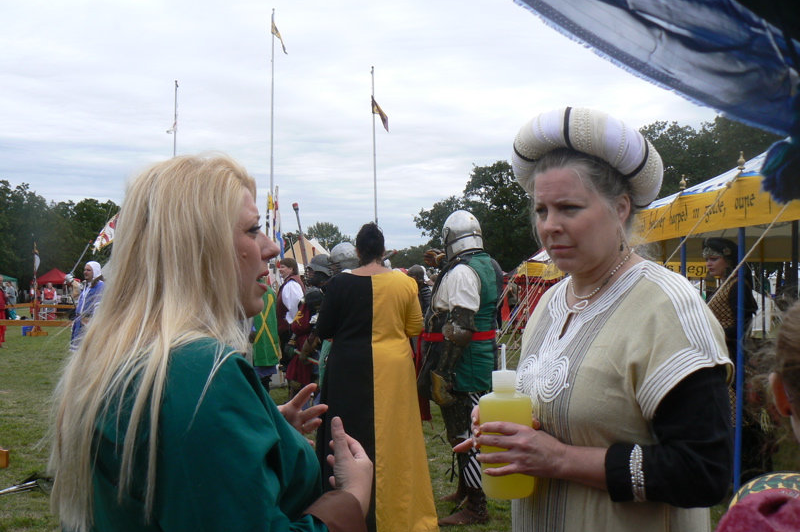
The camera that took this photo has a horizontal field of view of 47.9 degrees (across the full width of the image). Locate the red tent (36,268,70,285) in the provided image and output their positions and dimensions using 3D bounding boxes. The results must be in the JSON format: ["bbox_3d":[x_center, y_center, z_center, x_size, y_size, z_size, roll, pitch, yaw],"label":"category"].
[{"bbox_3d":[-22.137,1.611,57.969,2.900,2.900,2.900,0,-1,-21],"label":"red tent"}]

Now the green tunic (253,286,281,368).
[{"bbox_3d":[-1.466,0.675,9.900,0.380,0.860,0.270,1,-2,-37],"label":"green tunic"}]

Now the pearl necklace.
[{"bbox_3d":[0.341,0.019,1.510,0.130,0.100,0.130,0,-1,41],"label":"pearl necklace"}]

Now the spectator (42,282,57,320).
[{"bbox_3d":[-14.194,1.493,36.483,0.550,1.650,0.360,0,-1,-21],"label":"spectator"}]

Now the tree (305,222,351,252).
[{"bbox_3d":[-11.106,-2.408,140.000,7.200,9.000,7.000,0,-1,0],"label":"tree"}]

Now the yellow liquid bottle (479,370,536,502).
[{"bbox_3d":[0.179,0.280,1.500,0.088,0.216,0.084,-3,-1,23],"label":"yellow liquid bottle"}]

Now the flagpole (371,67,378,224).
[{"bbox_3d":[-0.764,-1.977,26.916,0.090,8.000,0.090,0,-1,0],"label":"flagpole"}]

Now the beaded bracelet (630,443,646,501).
[{"bbox_3d":[0.355,0.308,1.340,0.024,0.084,0.076,0,-1,25],"label":"beaded bracelet"}]

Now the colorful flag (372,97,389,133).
[{"bbox_3d":[-0.757,-5.883,35.000,0.620,1.380,0.220,0,-1,-17],"label":"colorful flag"}]

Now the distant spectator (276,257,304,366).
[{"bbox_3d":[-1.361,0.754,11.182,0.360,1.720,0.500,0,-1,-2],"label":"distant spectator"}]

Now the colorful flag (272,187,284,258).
[{"bbox_3d":[-1.685,-0.589,12.500,0.170,1.020,0.140,0,-1,-17],"label":"colorful flag"}]

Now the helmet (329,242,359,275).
[{"bbox_3d":[-0.458,-0.054,7.500,0.290,0.280,0.230,0,-1,-12],"label":"helmet"}]

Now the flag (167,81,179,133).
[{"bbox_3d":[-9.592,-6.725,38.000,0.500,2.100,0.200,0,-1,-17],"label":"flag"}]

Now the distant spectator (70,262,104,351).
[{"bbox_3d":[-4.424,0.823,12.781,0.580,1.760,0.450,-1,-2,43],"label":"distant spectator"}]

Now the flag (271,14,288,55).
[{"bbox_3d":[-3.744,-7.192,28.000,0.560,1.220,0.200,0,-1,-17],"label":"flag"}]

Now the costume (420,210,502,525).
[{"bbox_3d":[0.367,0.574,5.361,0.480,1.800,0.640,0,-1,13],"label":"costume"}]

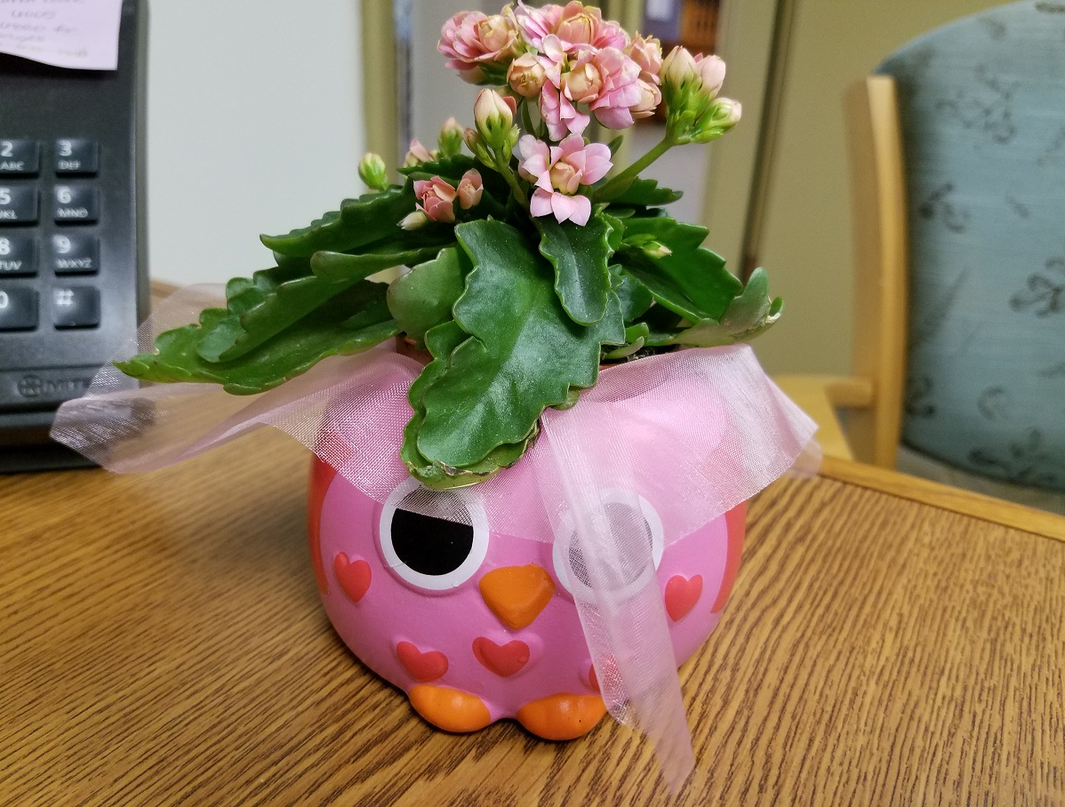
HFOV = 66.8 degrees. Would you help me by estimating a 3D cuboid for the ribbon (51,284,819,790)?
[{"bbox_3d":[-0.028,0.019,0.193,0.185,0.077,0.104,2,21,0],"label":"ribbon"}]

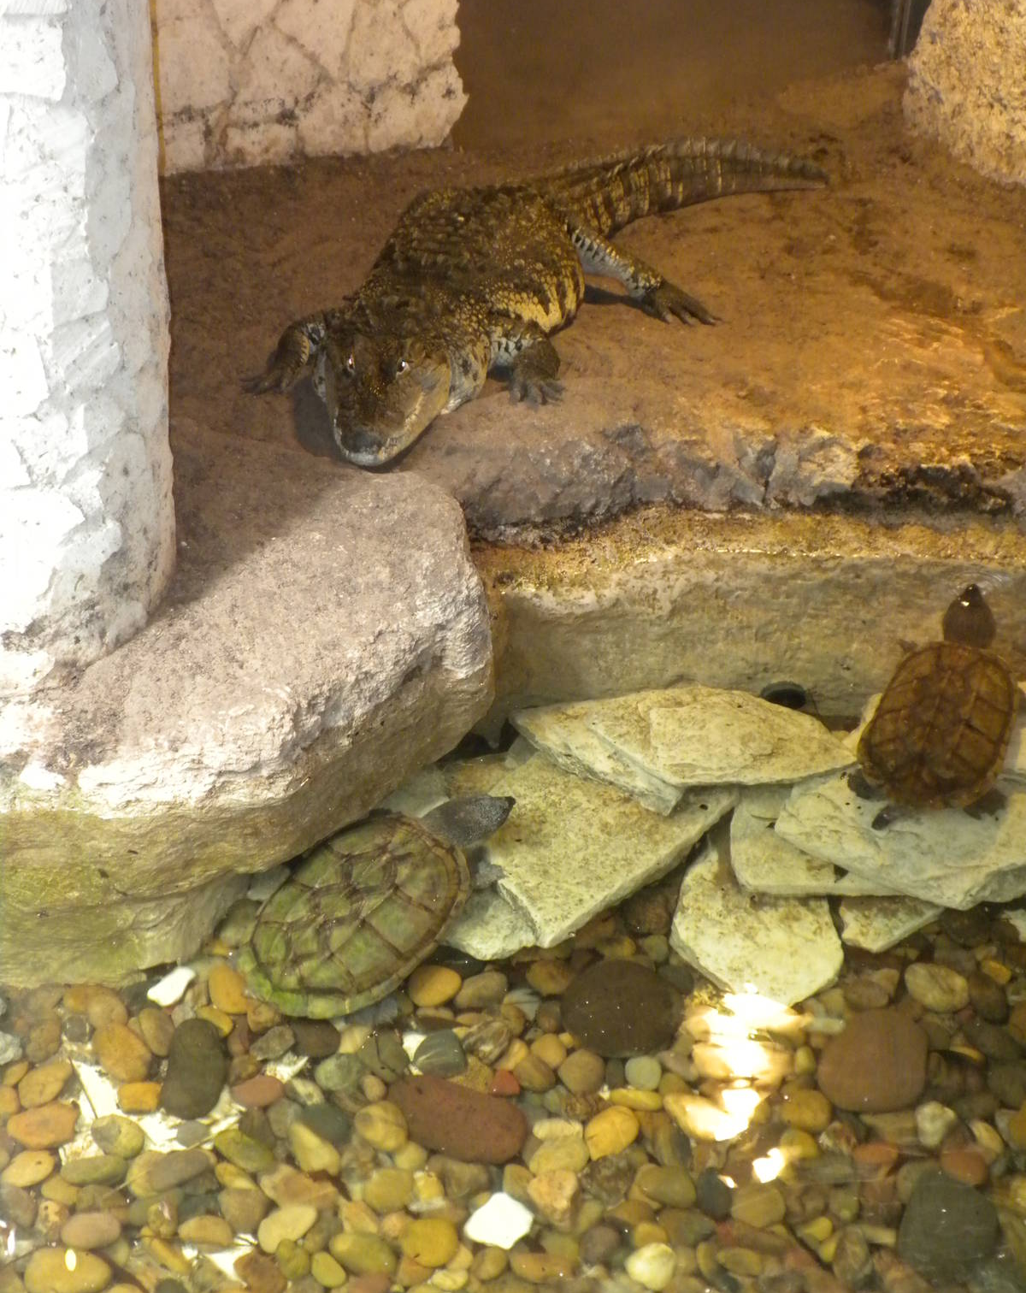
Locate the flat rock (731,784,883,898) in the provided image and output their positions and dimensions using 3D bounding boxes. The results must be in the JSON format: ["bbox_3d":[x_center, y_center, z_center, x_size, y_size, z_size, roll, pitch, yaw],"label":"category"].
[{"bbox_3d":[0.289,0.188,2.290,0.160,0.040,0.140,3,43,2],"label":"flat rock"}]

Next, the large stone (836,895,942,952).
[{"bbox_3d":[0.360,0.261,2.253,0.105,0.030,0.090,3,41,2],"label":"large stone"}]

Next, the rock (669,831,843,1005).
[{"bbox_3d":[0.230,0.254,2.250,0.155,0.045,0.190,3,43,2],"label":"rock"}]

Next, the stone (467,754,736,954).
[{"bbox_3d":[0.083,0.188,2.284,0.250,0.045,0.170,-32,52,-31],"label":"stone"}]

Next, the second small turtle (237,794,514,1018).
[{"bbox_3d":[-0.134,0.243,2.218,0.155,0.085,0.270,31,50,33],"label":"second small turtle"}]

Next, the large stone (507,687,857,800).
[{"bbox_3d":[0.168,0.097,2.336,0.315,0.050,0.130,3,48,1],"label":"large stone"}]

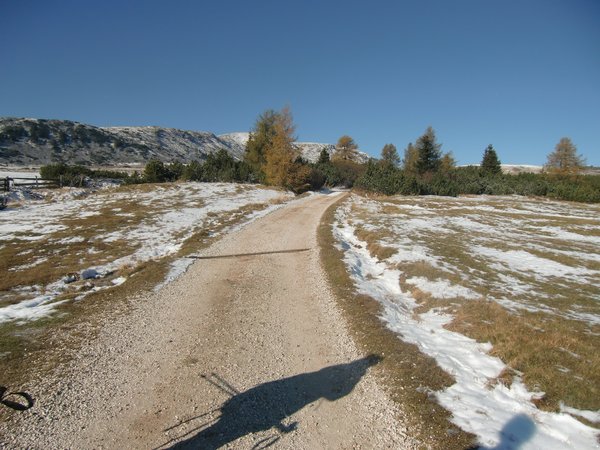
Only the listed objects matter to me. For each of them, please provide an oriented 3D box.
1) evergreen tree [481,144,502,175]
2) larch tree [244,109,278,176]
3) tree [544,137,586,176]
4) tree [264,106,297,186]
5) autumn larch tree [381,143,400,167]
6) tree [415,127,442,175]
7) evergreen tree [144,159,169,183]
[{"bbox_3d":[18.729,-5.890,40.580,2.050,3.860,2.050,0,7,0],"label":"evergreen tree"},{"bbox_3d":[-2.810,-6.040,32.000,3.000,5.850,3.000,0,8,0],"label":"larch tree"},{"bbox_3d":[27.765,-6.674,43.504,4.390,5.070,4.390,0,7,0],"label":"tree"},{"bbox_3d":[-1.846,-7.291,39.392,3.410,7.650,3.410,0,7,0],"label":"tree"},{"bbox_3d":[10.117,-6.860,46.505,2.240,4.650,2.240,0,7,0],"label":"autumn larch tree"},{"bbox_3d":[12.858,-6.851,41.465,2.890,5.810,2.890,0,7,0],"label":"tree"},{"bbox_3d":[-16.077,-6.073,46.606,2.690,2.720,2.690,0,7,0],"label":"evergreen tree"}]

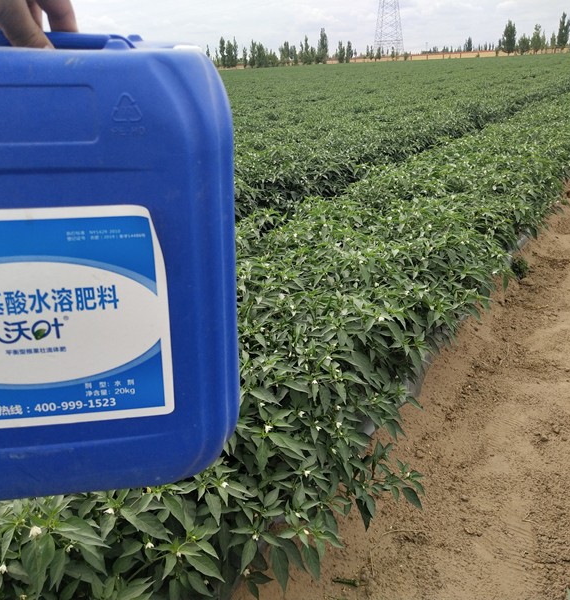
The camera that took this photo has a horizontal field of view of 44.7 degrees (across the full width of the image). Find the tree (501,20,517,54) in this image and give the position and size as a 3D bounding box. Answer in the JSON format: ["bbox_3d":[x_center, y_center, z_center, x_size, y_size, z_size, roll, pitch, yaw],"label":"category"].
[{"bbox_3d":[56.880,-66.512,176.419,3.600,8.810,3.600,3,20,17],"label":"tree"}]

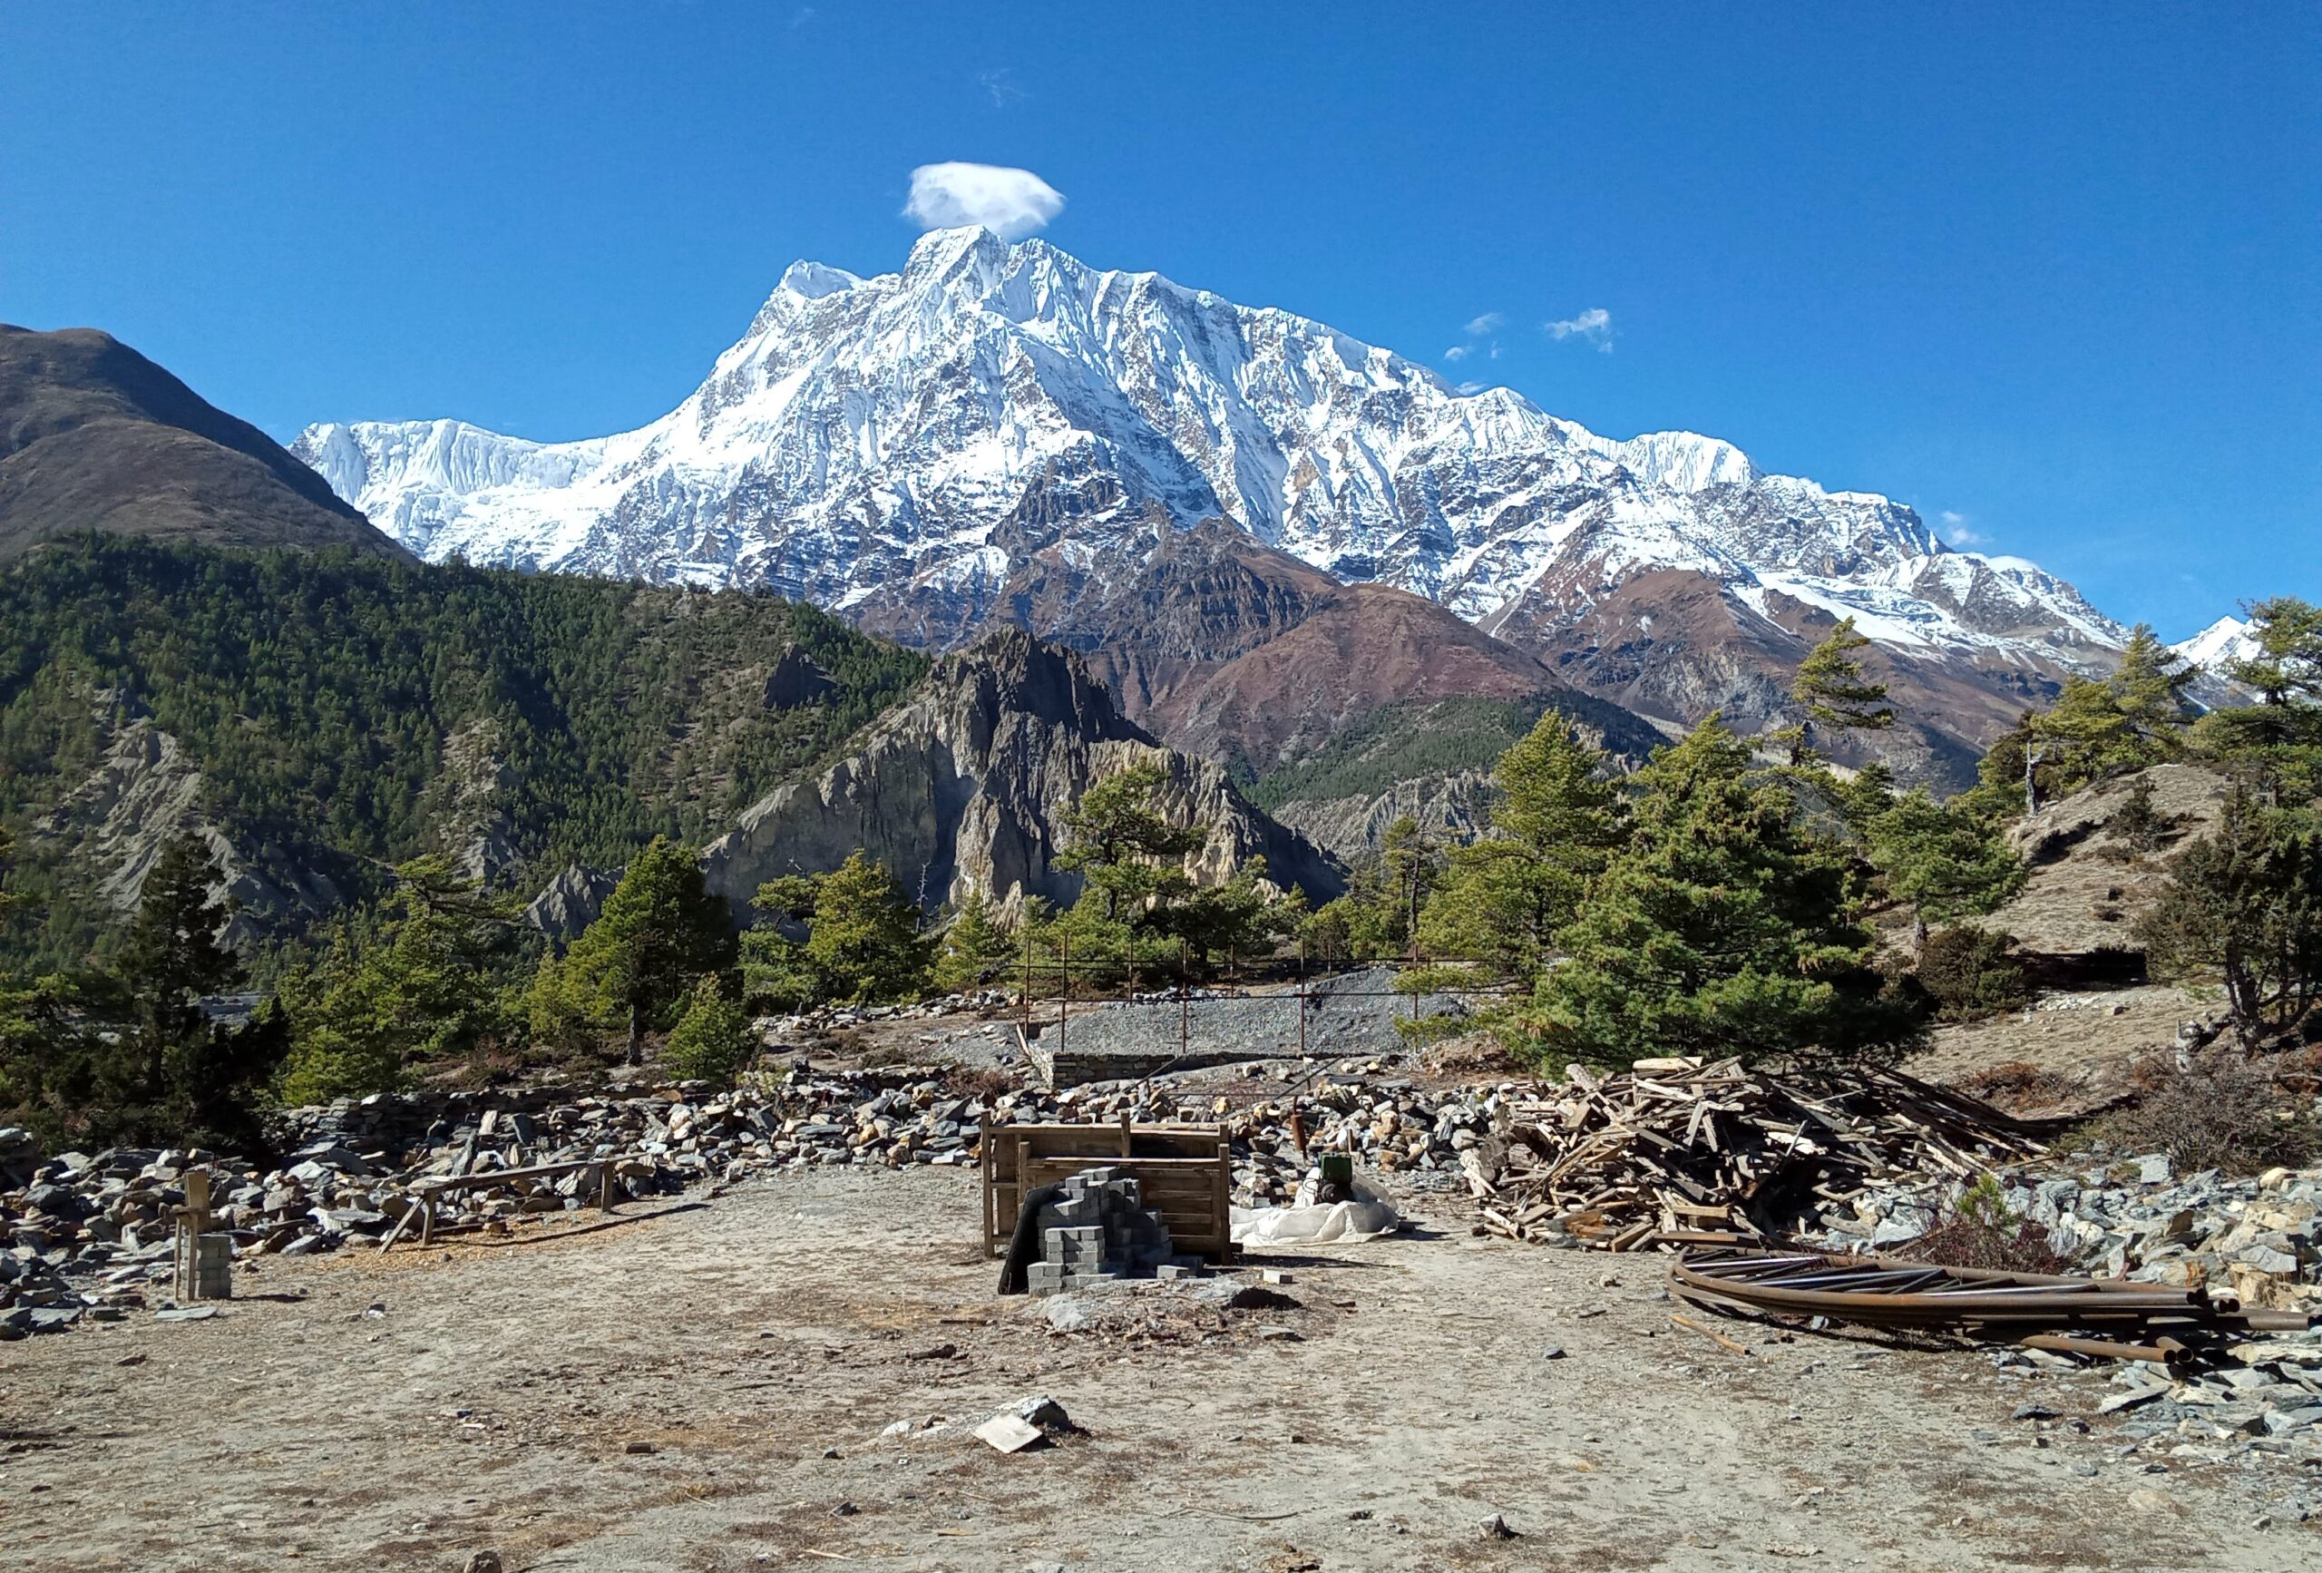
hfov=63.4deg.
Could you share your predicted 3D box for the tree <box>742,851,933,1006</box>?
[{"bbox_3d":[-5.894,2.611,34.000,3.415,2.824,2.561,0,-5,0],"label":"tree"}]

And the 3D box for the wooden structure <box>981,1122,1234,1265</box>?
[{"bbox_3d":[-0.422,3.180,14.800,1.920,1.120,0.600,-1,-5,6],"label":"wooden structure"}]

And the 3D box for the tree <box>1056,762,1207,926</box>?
[{"bbox_3d":[-0.618,1.391,40.000,3.207,3.825,2.982,0,-5,0],"label":"tree"}]

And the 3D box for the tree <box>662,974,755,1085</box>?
[{"bbox_3d":[-6.386,3.481,26.500,1.331,1.664,1.238,0,-5,0],"label":"tree"}]

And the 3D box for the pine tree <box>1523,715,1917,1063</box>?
[{"bbox_3d":[7.437,1.485,25.000,5.239,4.877,4.873,0,-5,0],"label":"pine tree"}]

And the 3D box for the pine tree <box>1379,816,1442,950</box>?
[{"bbox_3d":[5.578,2.292,42.000,1.379,3.245,1.283,0,-5,0],"label":"pine tree"}]

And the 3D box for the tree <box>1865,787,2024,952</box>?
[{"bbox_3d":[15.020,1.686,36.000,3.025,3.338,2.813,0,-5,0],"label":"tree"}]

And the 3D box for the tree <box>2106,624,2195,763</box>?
[{"bbox_3d":[27.396,-2.486,52.000,2.511,4.018,2.335,0,-5,0],"label":"tree"}]

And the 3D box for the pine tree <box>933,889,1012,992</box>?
[{"bbox_3d":[-3.599,3.025,36.000,1.530,2.121,1.423,0,-5,0],"label":"pine tree"}]

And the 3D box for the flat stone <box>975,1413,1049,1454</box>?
[{"bbox_3d":[-0.750,3.211,9.300,0.270,0.060,0.270,-10,14,-44],"label":"flat stone"}]

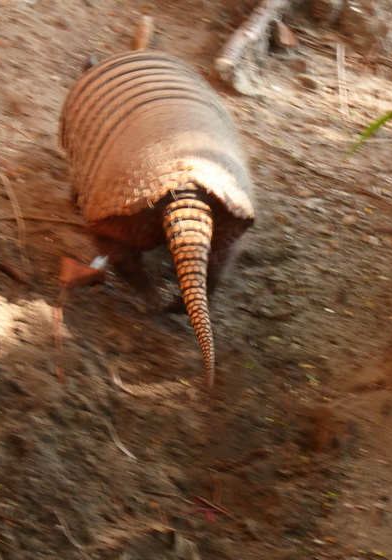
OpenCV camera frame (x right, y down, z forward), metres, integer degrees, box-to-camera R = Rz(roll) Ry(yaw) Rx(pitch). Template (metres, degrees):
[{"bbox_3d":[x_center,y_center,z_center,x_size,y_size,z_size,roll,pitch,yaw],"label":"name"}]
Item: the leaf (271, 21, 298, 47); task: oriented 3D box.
[{"bbox_3d":[0.113,-0.312,5.770,0.030,0.022,0.034,4,23,9],"label":"leaf"}]

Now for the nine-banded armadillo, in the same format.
[{"bbox_3d":[-0.042,-0.106,5.067,0.205,0.200,0.680,-5,24,-12],"label":"nine-banded armadillo"}]

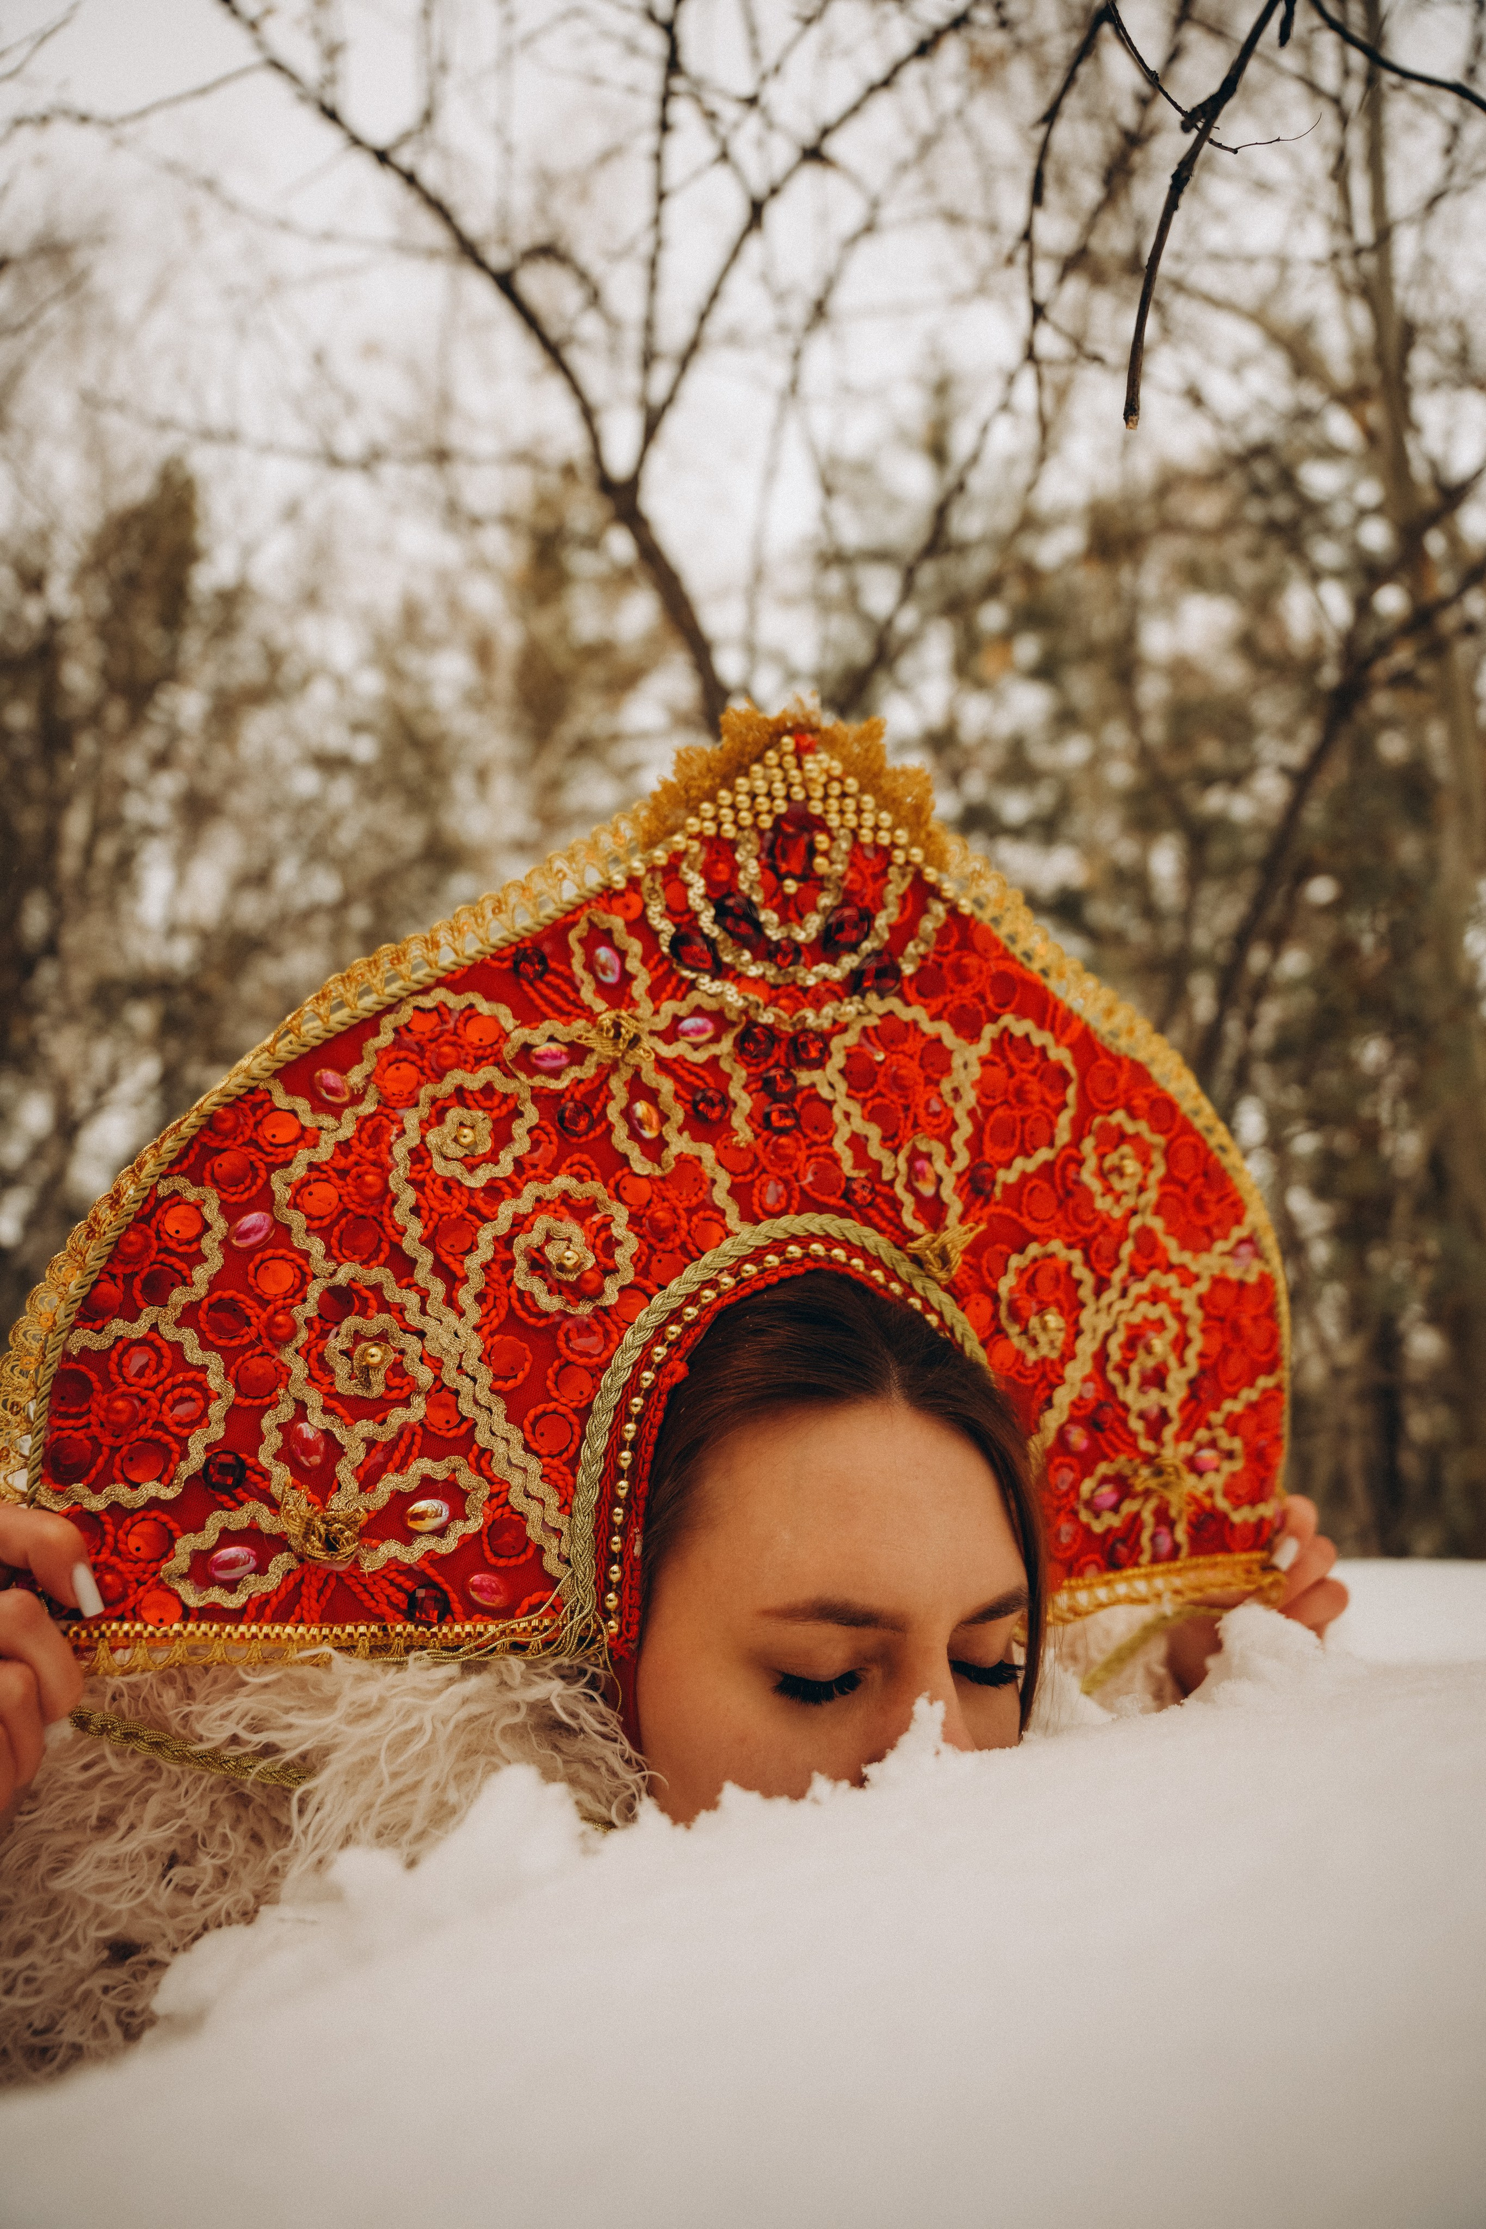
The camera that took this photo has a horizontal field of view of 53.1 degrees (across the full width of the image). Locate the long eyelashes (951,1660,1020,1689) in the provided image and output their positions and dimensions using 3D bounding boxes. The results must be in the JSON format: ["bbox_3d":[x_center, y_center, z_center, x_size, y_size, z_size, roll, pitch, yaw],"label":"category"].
[{"bbox_3d":[0.081,0.188,0.500,0.027,0.009,0.011,4,1,-28],"label":"long eyelashes"}]

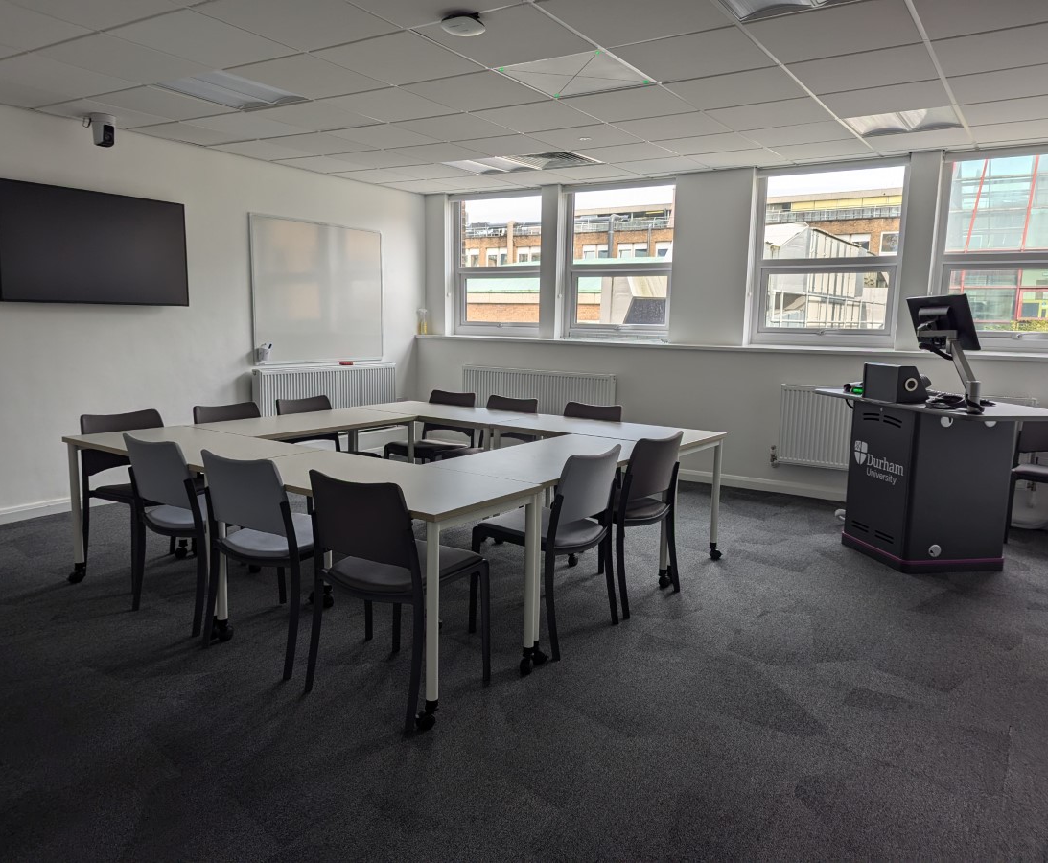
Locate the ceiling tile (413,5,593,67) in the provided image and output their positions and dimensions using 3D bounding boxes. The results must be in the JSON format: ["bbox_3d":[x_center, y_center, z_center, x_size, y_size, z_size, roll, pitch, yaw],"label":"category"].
[{"bbox_3d":[-0.071,-1.670,3.359,0.595,0.025,0.595,7,10,32],"label":"ceiling tile"}]

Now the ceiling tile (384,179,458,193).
[{"bbox_3d":[-0.942,-2.307,7.453,0.565,0.025,0.595,7,10,32],"label":"ceiling tile"}]

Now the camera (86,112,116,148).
[{"bbox_3d":[-2.601,-1.857,4.918,0.150,0.185,0.145,6,10,30],"label":"camera"}]

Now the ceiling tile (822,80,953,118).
[{"bbox_3d":[1.926,-1.772,4.247,0.600,0.020,0.600,6,10,32],"label":"ceiling tile"}]

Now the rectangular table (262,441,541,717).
[{"bbox_3d":[-0.612,0.530,3.142,1.200,0.722,0.610,7,10,33],"label":"rectangular table"}]

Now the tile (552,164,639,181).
[{"bbox_3d":[0.548,-2.141,6.546,0.606,0.025,0.576,7,10,32],"label":"tile"}]

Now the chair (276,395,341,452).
[{"bbox_3d":[-1.192,0.213,4.829,0.490,0.810,0.500,7,10,32],"label":"chair"}]

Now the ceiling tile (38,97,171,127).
[{"bbox_3d":[-2.570,-1.968,4.927,0.528,0.030,0.595,7,10,32],"label":"ceiling tile"}]

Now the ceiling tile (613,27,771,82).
[{"bbox_3d":[0.765,-1.704,3.587,0.600,0.030,0.600,6,10,32],"label":"ceiling tile"}]

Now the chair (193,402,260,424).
[{"bbox_3d":[-1.507,0.256,4.498,0.505,0.818,0.505,8,11,38],"label":"chair"}]

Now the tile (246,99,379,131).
[{"bbox_3d":[-1.251,-1.915,4.815,0.595,0.025,0.595,7,10,32],"label":"tile"}]

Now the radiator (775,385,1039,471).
[{"bbox_3d":[2.654,0.013,5.675,1.620,0.600,0.105,7,10,32],"label":"radiator"}]

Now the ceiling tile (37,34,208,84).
[{"bbox_3d":[-1.904,-1.777,3.815,0.595,0.020,0.595,7,10,32],"label":"ceiling tile"}]

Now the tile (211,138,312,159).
[{"bbox_3d":[-1.924,-2.109,5.998,0.527,0.025,0.606,7,10,32],"label":"tile"}]

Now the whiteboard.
[{"bbox_3d":[-1.733,-1.194,6.849,0.040,1.185,1.490,7,10,32],"label":"whiteboard"}]

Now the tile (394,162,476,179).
[{"bbox_3d":[-0.790,-2.191,6.703,0.606,0.025,0.606,7,10,32],"label":"tile"}]

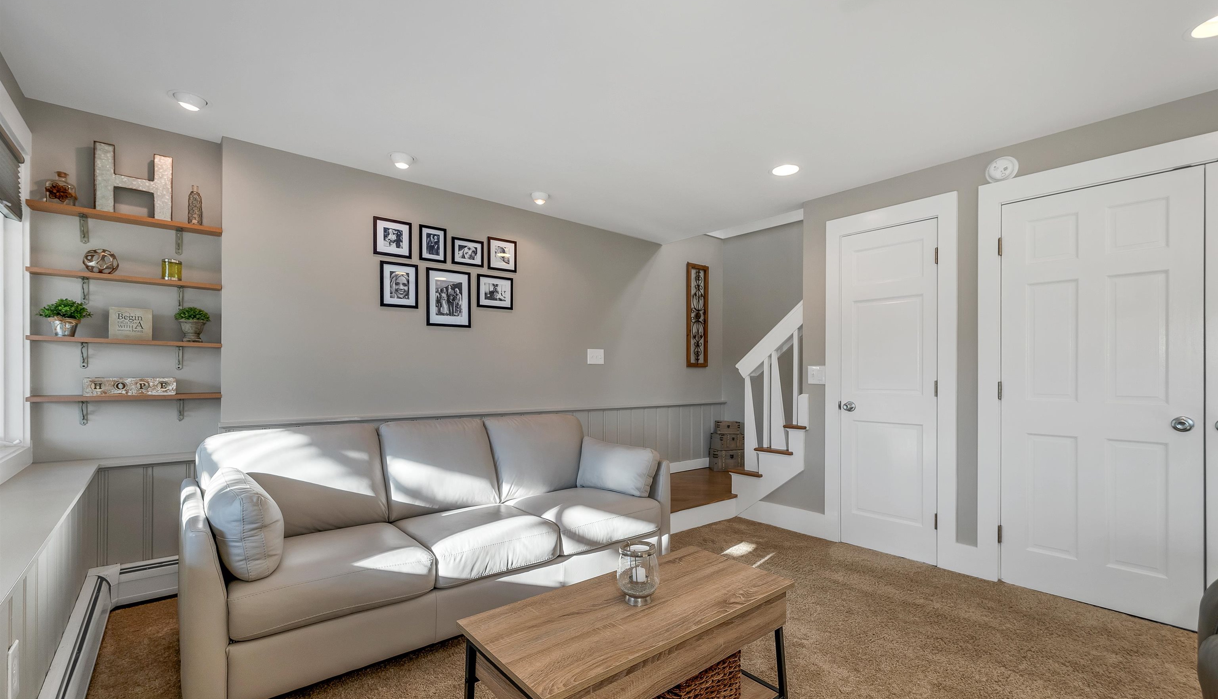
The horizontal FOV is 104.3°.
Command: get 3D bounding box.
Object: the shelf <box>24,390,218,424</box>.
[{"bbox_3d":[-2.344,0.295,2.335,0.667,0.149,0.130,2,-3,-38],"label":"shelf"}]

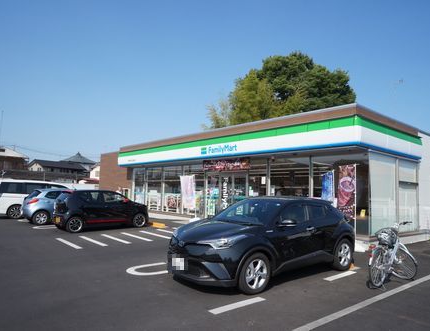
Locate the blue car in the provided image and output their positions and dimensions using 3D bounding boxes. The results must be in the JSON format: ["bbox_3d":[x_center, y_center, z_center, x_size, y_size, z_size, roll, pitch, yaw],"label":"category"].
[{"bbox_3d":[-6.396,1.749,14.764,3.890,1.475,1.695,5,-5,-41],"label":"blue car"}]

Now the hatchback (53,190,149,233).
[{"bbox_3d":[-4.222,1.652,12.737,3.395,1.500,1.475,5,-5,-42],"label":"hatchback"}]

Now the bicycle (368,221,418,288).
[{"bbox_3d":[3.236,1.600,6.116,1.750,1.070,0.570,5,-5,-37],"label":"bicycle"}]

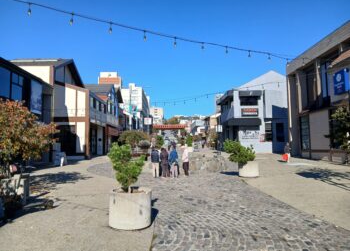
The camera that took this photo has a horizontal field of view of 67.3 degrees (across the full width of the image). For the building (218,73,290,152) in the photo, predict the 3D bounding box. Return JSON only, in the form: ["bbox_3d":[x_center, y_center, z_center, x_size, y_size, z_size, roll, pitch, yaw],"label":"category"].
[{"bbox_3d":[10.169,-1.235,32.885,8.800,9.200,9.000,-1,-5,-2],"label":"building"}]

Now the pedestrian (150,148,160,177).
[{"bbox_3d":[-1.019,1.882,13.570,0.480,1.600,0.330,-1,-5,-2],"label":"pedestrian"}]

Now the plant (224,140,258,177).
[{"bbox_3d":[3.321,1.657,13.278,1.650,1.780,1.400,-1,-5,-2],"label":"plant"}]

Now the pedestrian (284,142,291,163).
[{"bbox_3d":[9.196,2.160,21.571,0.360,1.620,0.480,-4,-6,35],"label":"pedestrian"}]

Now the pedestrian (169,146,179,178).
[{"bbox_3d":[-0.070,1.871,13.570,0.480,1.600,0.330,-1,-5,-2],"label":"pedestrian"}]

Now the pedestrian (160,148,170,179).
[{"bbox_3d":[-0.511,1.896,13.568,0.480,1.550,0.330,-1,-5,-2],"label":"pedestrian"}]

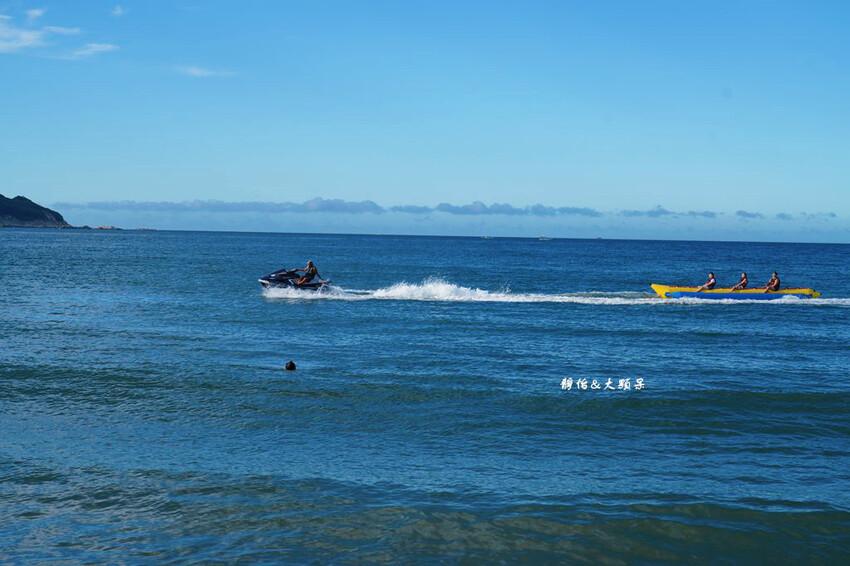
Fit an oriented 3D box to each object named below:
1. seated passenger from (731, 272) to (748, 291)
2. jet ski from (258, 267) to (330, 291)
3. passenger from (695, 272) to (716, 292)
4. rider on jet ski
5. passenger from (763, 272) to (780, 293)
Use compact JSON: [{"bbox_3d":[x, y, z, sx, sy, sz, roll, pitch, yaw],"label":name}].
[{"bbox_3d":[14.470,-0.023,68.300,0.820,0.920,0.560,1,2,-13],"label":"seated passenger"},{"bbox_3d":[-5.666,-0.109,64.800,3.300,1.120,1.200,1,2,-13],"label":"jet ski"},{"bbox_3d":[12.818,-0.023,67.700,0.860,0.920,0.560,1,2,-13],"label":"passenger"},{"bbox_3d":[-5.121,-0.414,64.800,1.150,1.120,0.650,1,2,-16],"label":"rider on jet ski"},{"bbox_3d":[16.080,-0.037,68.900,0.800,0.970,0.580,1,2,-15],"label":"passenger"}]

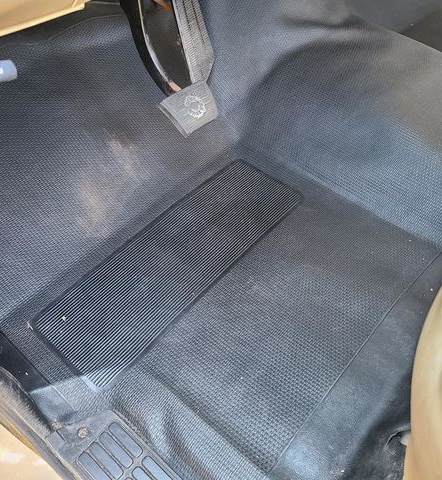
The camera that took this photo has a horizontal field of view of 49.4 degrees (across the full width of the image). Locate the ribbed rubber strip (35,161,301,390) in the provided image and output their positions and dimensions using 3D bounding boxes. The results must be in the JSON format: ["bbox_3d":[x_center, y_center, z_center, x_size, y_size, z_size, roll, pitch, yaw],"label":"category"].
[{"bbox_3d":[-0.066,0.022,0.830,0.165,0.012,0.509,33,57,27],"label":"ribbed rubber strip"}]

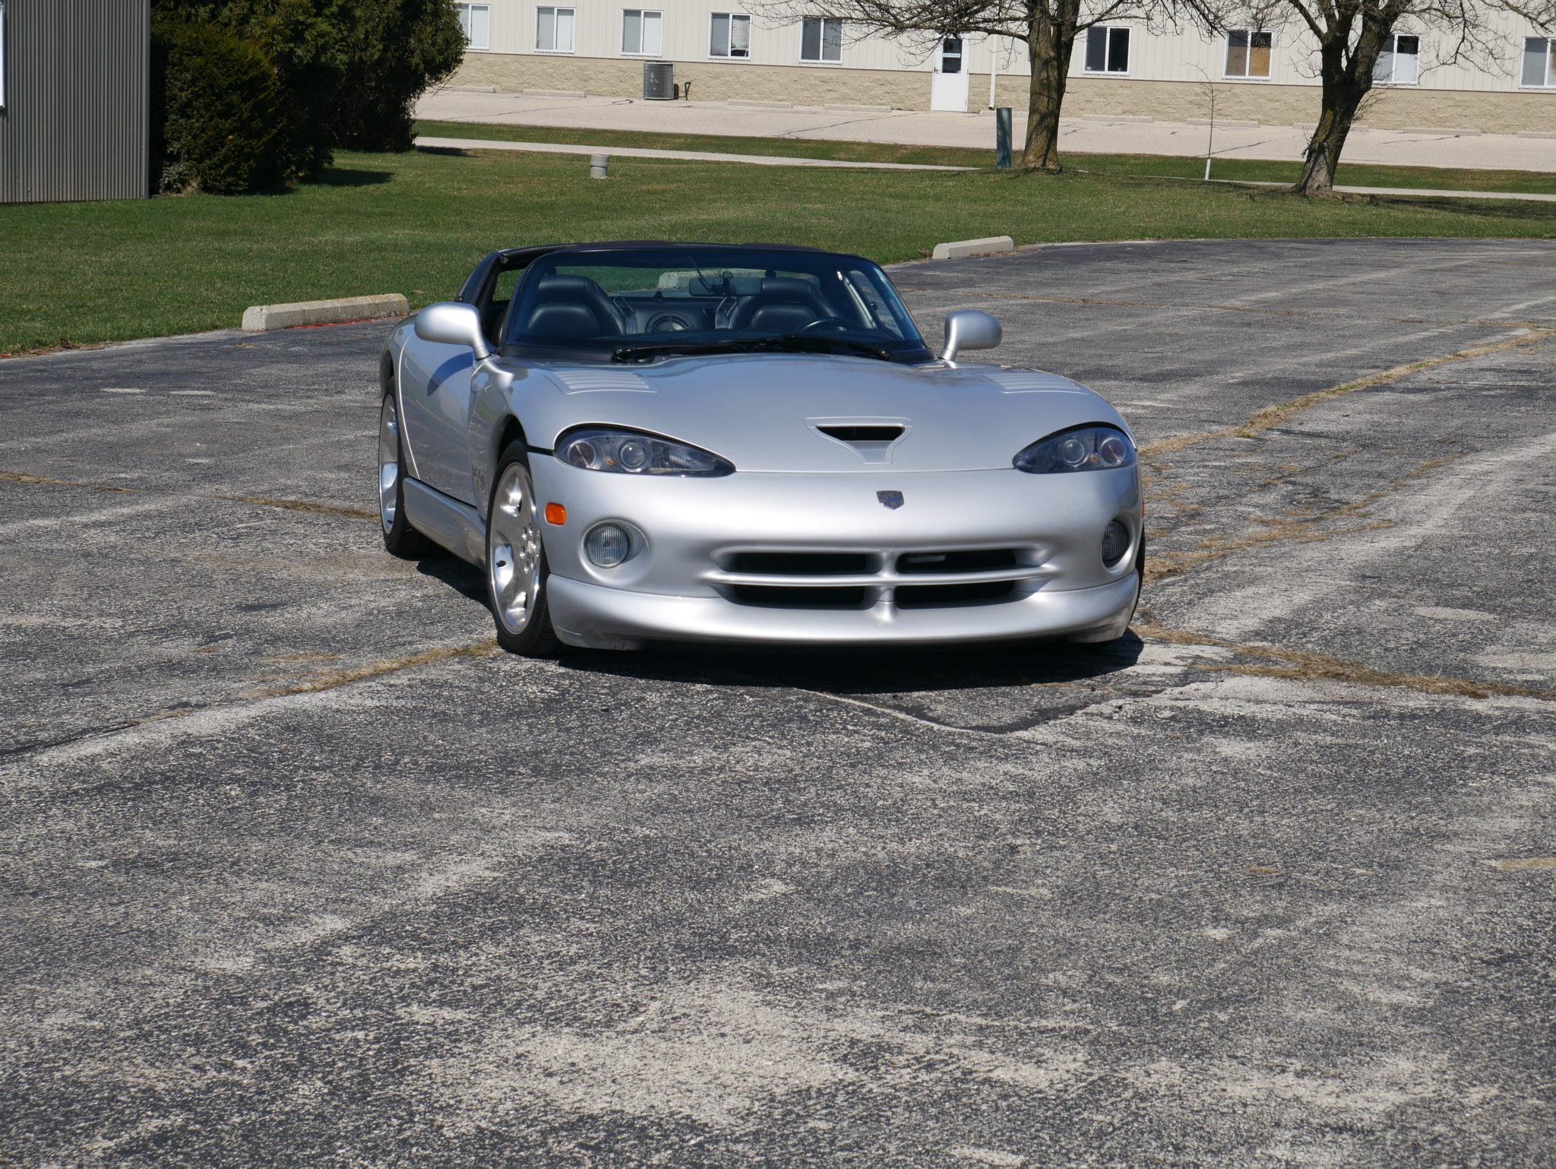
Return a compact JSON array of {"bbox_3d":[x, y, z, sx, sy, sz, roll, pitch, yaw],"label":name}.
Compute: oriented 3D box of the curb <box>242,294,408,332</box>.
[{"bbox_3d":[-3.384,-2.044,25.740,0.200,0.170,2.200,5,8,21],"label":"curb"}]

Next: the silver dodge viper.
[{"bbox_3d":[-0.210,-0.531,11.329,1.930,1.130,4.480,-1,8,-14],"label":"silver dodge viper"}]

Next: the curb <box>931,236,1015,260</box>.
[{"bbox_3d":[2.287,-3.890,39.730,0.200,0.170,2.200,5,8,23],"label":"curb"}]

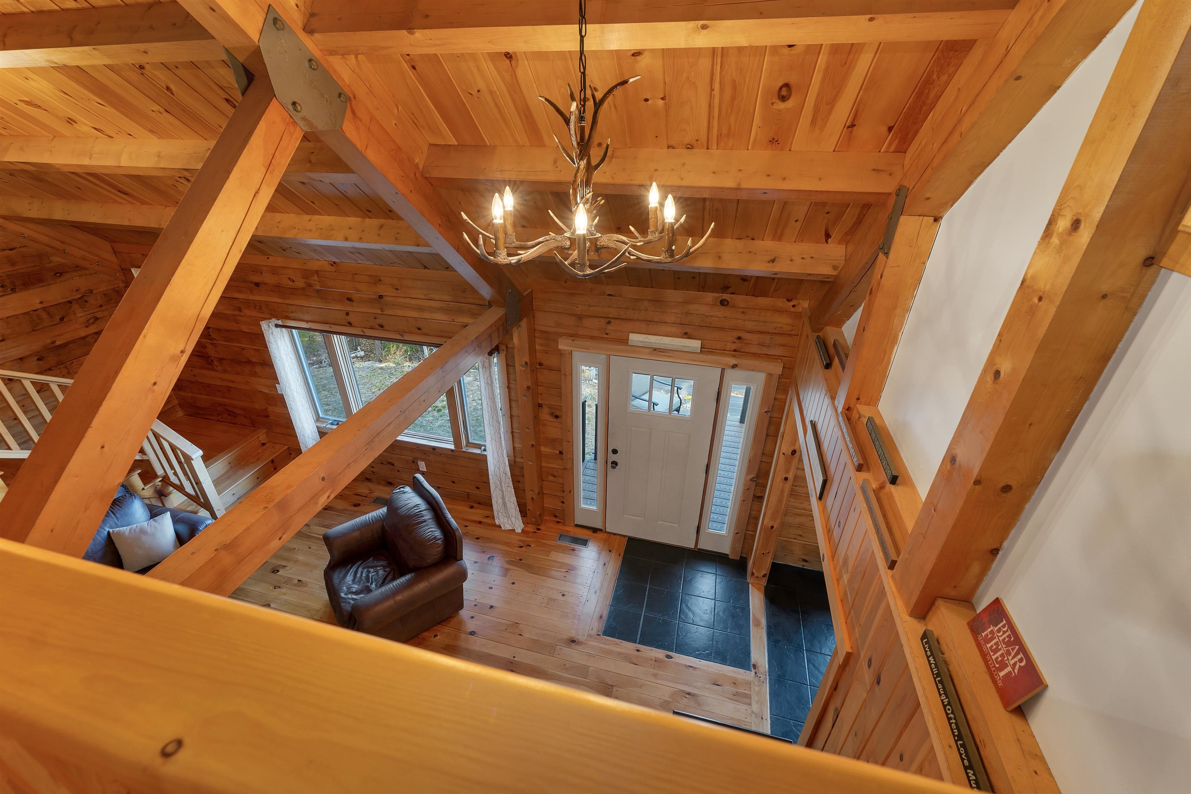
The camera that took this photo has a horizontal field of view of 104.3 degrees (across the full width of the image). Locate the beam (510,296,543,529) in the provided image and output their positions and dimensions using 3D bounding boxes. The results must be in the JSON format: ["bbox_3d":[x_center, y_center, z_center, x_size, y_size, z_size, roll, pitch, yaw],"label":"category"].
[{"bbox_3d":[-0.630,0.316,4.449,0.135,2.420,0.130,7,31,12],"label":"beam"}]

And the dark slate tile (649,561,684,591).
[{"bbox_3d":[0.684,1.734,4.446,0.305,0.012,0.278,7,31,12],"label":"dark slate tile"}]

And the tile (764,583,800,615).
[{"bbox_3d":[1.716,1.877,4.238,0.292,0.013,0.288,7,30,13],"label":"tile"}]

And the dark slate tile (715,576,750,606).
[{"bbox_3d":[1.285,1.819,4.343,0.306,0.013,0.297,7,30,13],"label":"dark slate tile"}]

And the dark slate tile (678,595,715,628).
[{"bbox_3d":[0.912,1.921,4.157,0.297,0.013,0.297,7,30,13],"label":"dark slate tile"}]

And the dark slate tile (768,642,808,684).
[{"bbox_3d":[1.551,2.153,3.737,0.291,0.012,0.283,7,31,12],"label":"dark slate tile"}]

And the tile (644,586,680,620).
[{"bbox_3d":[0.615,1.875,4.204,0.305,0.012,0.291,7,31,12],"label":"tile"}]

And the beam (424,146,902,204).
[{"bbox_3d":[0.205,-1.034,2.137,2.130,0.180,0.100,7,-8,12],"label":"beam"}]

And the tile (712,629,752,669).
[{"bbox_3d":[1.132,2.098,3.836,0.306,0.013,0.292,7,30,13],"label":"tile"}]

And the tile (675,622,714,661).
[{"bbox_3d":[0.836,2.061,3.904,0.297,0.013,0.292,7,30,13],"label":"tile"}]

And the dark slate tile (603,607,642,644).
[{"bbox_3d":[0.243,1.986,4.036,0.311,0.013,0.292,7,30,13],"label":"dark slate tile"}]

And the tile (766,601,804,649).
[{"bbox_3d":[1.635,2.014,3.991,0.292,0.013,0.292,7,30,13],"label":"tile"}]

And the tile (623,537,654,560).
[{"bbox_3d":[0.454,1.564,4.733,0.295,0.012,0.251,7,31,12],"label":"tile"}]

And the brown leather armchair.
[{"bbox_3d":[-1.742,1.422,4.013,0.960,0.950,0.980,-20,36,-30],"label":"brown leather armchair"}]

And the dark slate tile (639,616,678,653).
[{"bbox_3d":[0.544,2.019,3.960,0.305,0.012,0.285,7,31,12],"label":"dark slate tile"}]

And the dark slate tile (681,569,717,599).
[{"bbox_3d":[0.988,1.780,4.413,0.297,0.013,0.297,7,30,13],"label":"dark slate tile"}]

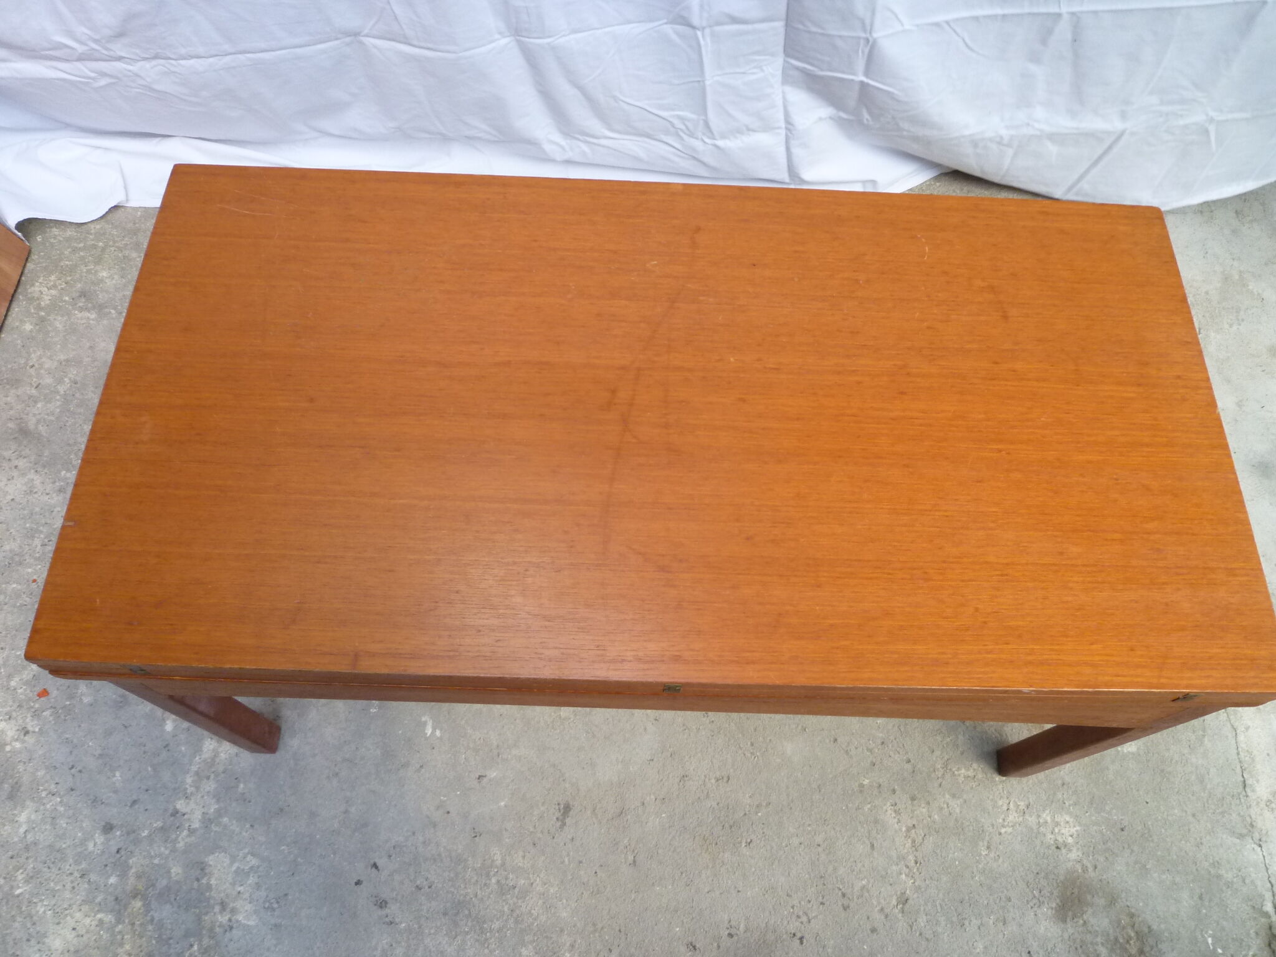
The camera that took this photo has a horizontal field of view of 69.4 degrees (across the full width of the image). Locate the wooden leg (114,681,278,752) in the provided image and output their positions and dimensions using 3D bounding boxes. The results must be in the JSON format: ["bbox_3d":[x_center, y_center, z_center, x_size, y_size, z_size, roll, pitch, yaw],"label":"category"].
[{"bbox_3d":[-0.498,0.265,1.065,0.032,0.432,0.033,2,64,-2],"label":"wooden leg"}]

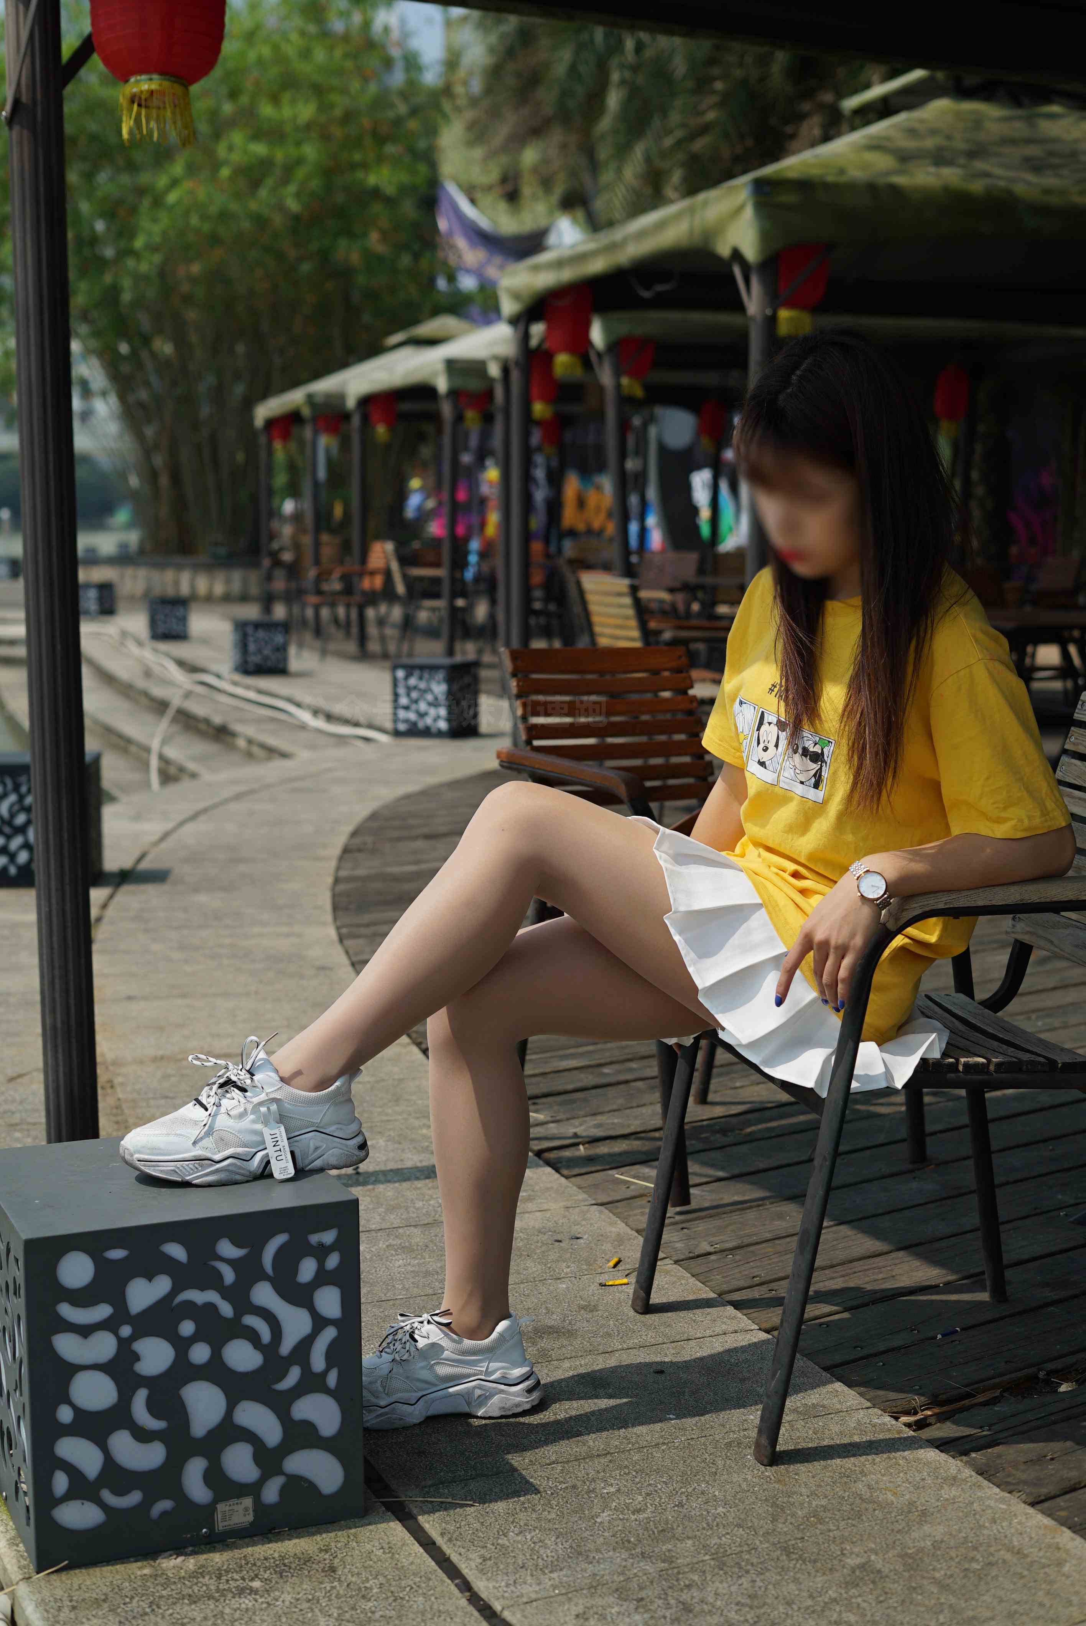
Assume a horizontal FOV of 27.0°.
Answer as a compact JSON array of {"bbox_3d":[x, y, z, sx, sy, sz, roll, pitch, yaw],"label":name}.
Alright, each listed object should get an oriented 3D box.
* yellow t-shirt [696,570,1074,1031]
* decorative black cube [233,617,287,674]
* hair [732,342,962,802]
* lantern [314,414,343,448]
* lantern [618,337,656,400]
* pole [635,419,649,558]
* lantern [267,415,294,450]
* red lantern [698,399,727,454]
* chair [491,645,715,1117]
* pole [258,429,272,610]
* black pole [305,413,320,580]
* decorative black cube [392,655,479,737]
[{"bbox_3d":[0.413,-0.007,2.770,0.310,0.570,0.460,-2,9,-42],"label":"yellow t-shirt"},{"bbox_3d":[-1.920,-1.131,15.497,0.333,0.333,0.333,-3,8,-20],"label":"decorative black cube"},{"bbox_3d":[0.345,-0.269,2.547,0.220,0.530,0.210,-6,9,-37],"label":"hair"},{"bbox_3d":[-1.745,-3.162,18.368,0.206,0.383,0.206,-1,7,0],"label":"lantern"},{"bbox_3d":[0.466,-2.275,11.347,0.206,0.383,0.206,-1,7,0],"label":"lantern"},{"bbox_3d":[0.754,-2.191,17.316,0.082,1.915,0.082,-1,7,0],"label":"pole"},{"bbox_3d":[-2.455,-3.594,21.200,0.200,0.420,0.200,-1,7,-7],"label":"lantern"},{"bbox_3d":[1.407,-3.203,18.743,0.230,0.470,0.230,0,7,0],"label":"red lantern"},{"bbox_3d":[0.281,0.153,3.863,0.520,0.865,0.580,-5,9,-30],"label":"chair"},{"bbox_3d":[-2.536,-2.590,20.646,0.082,1.915,0.082,-1,7,0],"label":"pole"},{"bbox_3d":[-1.942,-2.397,19.197,0.085,1.970,0.085,-1,7,-6],"label":"black pole"},{"bbox_3d":[-0.539,-0.581,11.421,0.350,0.360,0.350,3,8,26],"label":"decorative black cube"}]

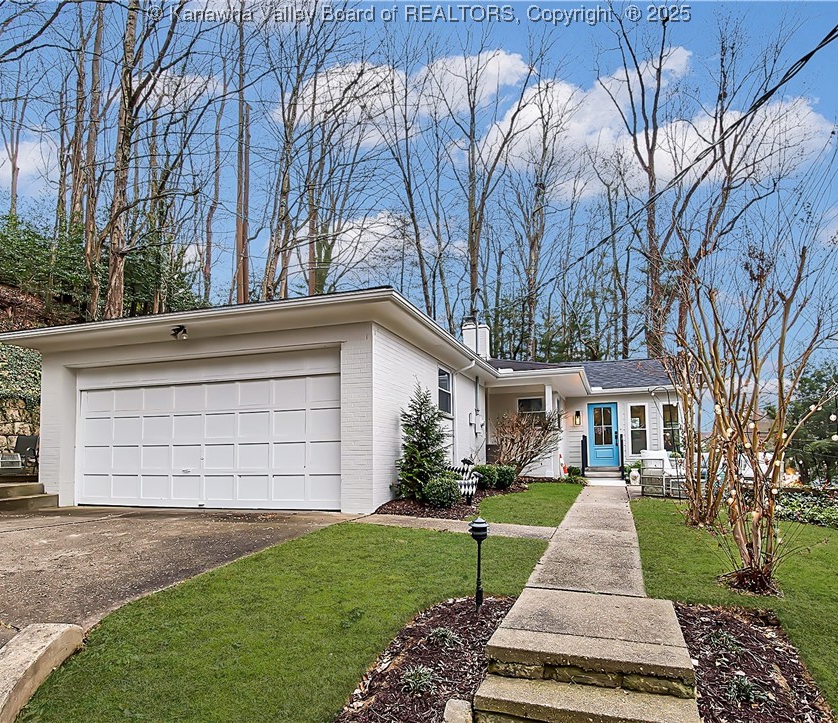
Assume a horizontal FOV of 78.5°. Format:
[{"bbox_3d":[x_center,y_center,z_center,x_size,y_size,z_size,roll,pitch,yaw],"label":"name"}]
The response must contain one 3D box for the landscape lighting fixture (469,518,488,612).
[{"bbox_3d":[0.457,1.545,3.920,0.148,0.730,0.148,-3,-8,18],"label":"landscape lighting fixture"}]

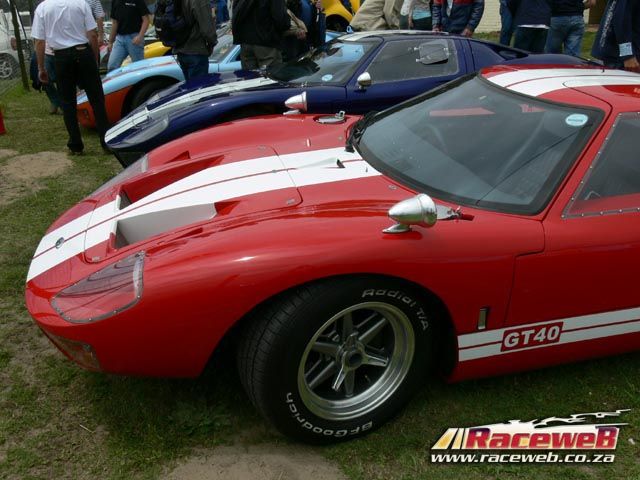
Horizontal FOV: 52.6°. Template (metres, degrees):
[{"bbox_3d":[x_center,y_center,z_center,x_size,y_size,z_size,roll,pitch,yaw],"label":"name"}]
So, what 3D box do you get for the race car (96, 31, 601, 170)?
[{"bbox_3d":[0.354,-1.164,5.383,4.150,1.030,1.780,-10,23,-16],"label":"race car"}]

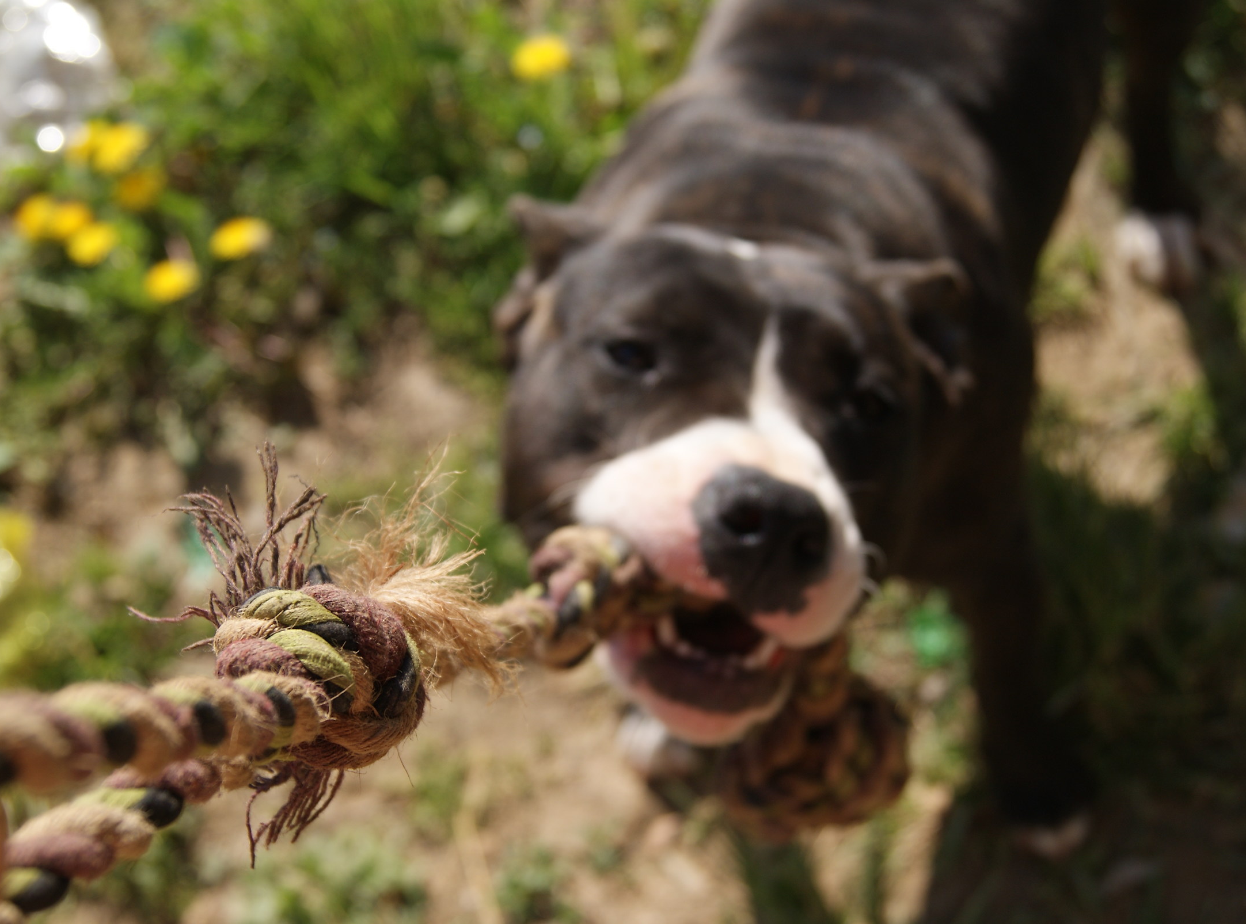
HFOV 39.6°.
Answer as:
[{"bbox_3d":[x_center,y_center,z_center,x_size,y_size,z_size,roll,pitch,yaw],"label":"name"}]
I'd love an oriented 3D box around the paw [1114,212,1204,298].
[{"bbox_3d":[0.412,-0.161,1.326,0.058,0.050,0.075,19,49,17],"label":"paw"}]

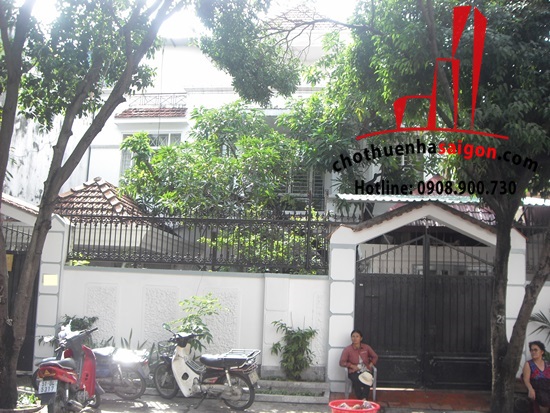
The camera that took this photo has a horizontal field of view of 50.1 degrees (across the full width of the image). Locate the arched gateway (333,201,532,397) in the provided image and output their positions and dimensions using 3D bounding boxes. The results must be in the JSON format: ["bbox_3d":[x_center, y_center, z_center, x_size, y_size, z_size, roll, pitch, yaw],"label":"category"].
[{"bbox_3d":[2.628,1.578,10.200,3.250,3.200,0.550,1,-8,7],"label":"arched gateway"}]

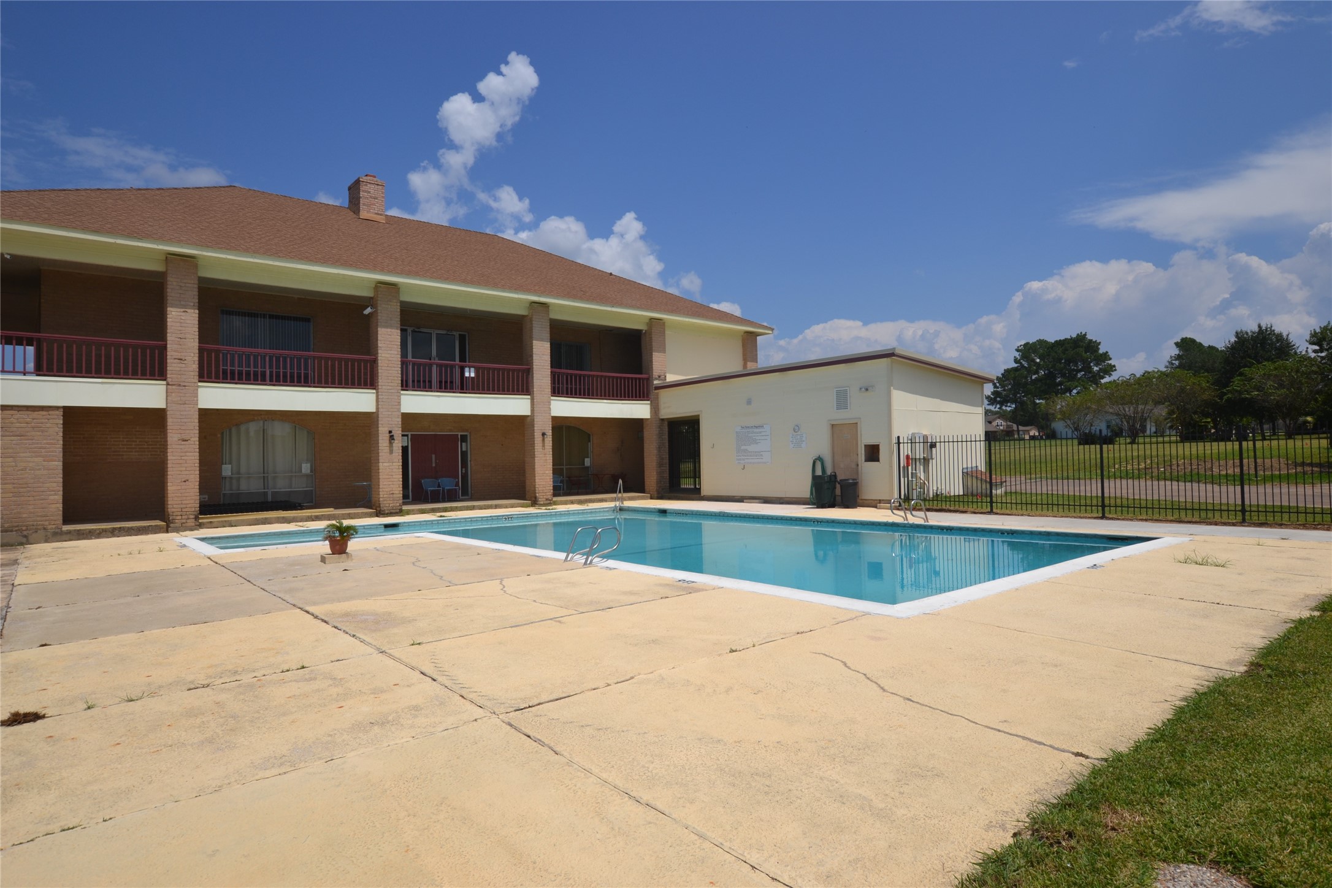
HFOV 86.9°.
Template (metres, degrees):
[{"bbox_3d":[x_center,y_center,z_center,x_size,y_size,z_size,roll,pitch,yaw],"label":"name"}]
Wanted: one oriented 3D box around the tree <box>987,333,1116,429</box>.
[{"bbox_3d":[62.990,-9.538,115.000,18.000,17.000,15.000,-2,-2,29],"label":"tree"}]

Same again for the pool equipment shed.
[{"bbox_3d":[4.972,-0.239,24.423,5.412,4.252,10.531,0,-2,-39],"label":"pool equipment shed"}]

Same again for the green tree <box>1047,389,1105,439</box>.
[{"bbox_3d":[40.829,-2.799,70.000,5.200,5.200,5.100,-2,-2,30],"label":"green tree"}]

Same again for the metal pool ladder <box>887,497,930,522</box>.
[{"bbox_3d":[5.165,1.423,14.957,0.664,0.549,0.558,0,-2,-39],"label":"metal pool ladder"}]

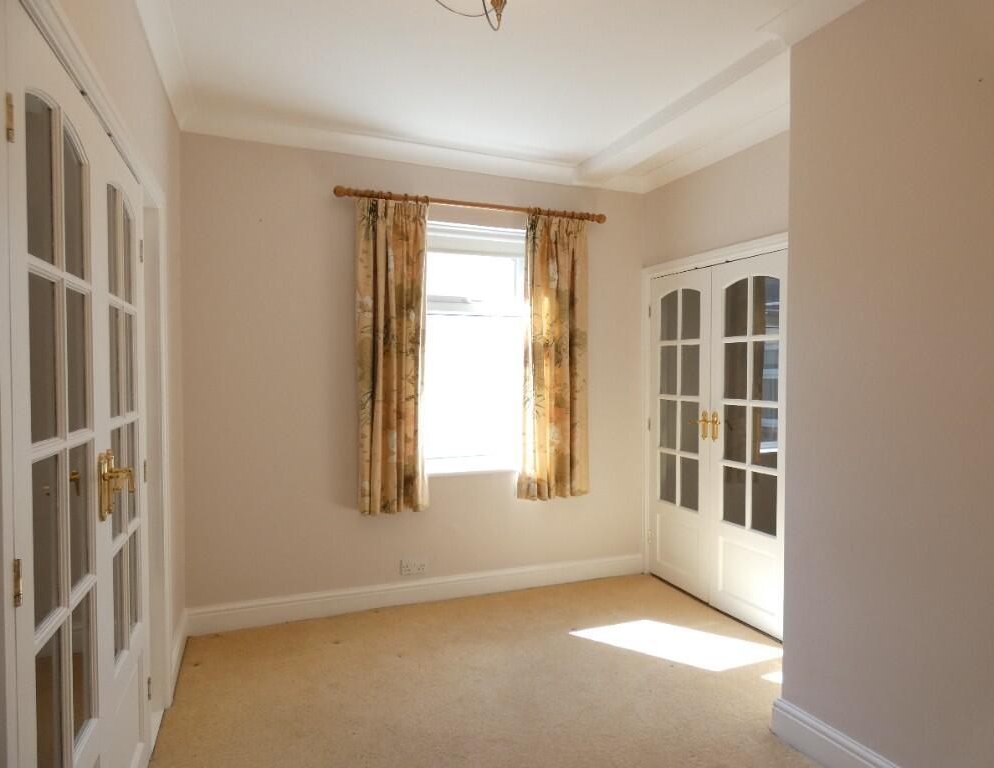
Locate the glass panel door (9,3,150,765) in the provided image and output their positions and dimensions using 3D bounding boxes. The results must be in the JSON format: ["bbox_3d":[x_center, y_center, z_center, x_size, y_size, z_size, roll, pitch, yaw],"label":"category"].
[{"bbox_3d":[-1.038,0.328,1.522,0.045,1.985,1.167,0,1,-21],"label":"glass panel door"}]

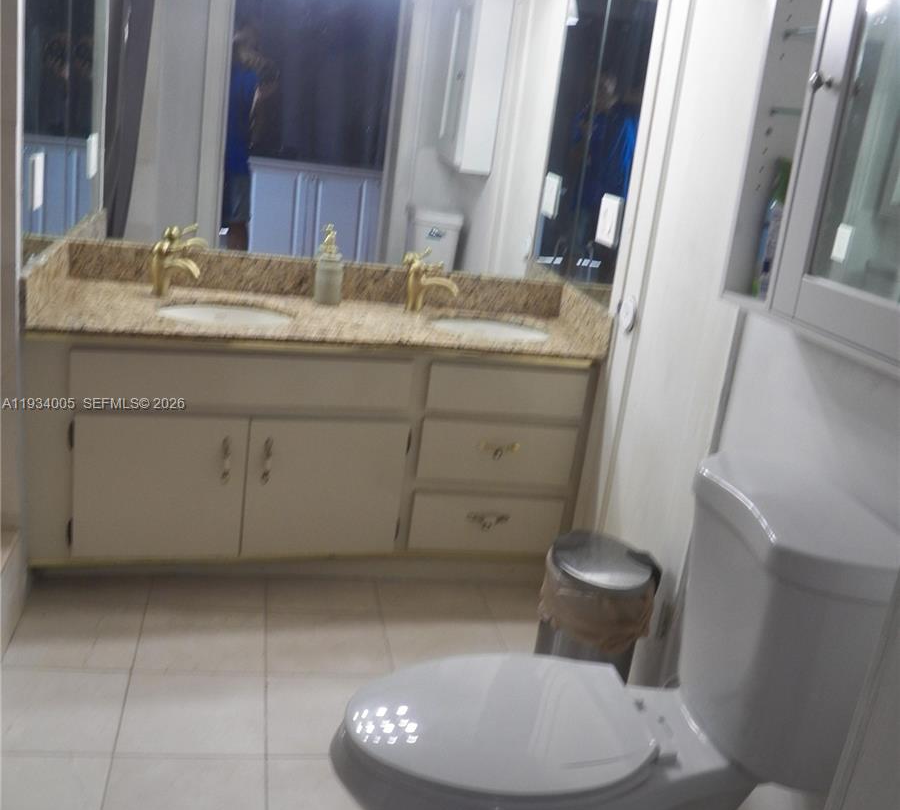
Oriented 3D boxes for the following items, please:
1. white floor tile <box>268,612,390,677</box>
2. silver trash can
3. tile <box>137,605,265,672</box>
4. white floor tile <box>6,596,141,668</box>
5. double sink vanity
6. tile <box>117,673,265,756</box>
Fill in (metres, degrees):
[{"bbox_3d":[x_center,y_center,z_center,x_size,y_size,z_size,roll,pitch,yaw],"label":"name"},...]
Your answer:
[{"bbox_3d":[-0.307,0.603,2.461,0.303,0.010,0.294,5,17,-12],"label":"white floor tile"},{"bbox_3d":[0.356,0.534,2.442,0.265,0.318,0.245,8,17,-2],"label":"silver trash can"},{"bbox_3d":[-0.606,0.579,2.396,0.303,0.010,0.294,5,17,-12],"label":"tile"},{"bbox_3d":[-0.904,0.555,2.331,0.303,0.010,0.294,5,17,-12],"label":"white floor tile"},{"bbox_3d":[-0.405,0.035,2.845,1.514,0.814,0.600,2,18,-19],"label":"double sink vanity"},{"bbox_3d":[-0.553,0.672,2.119,0.303,0.010,0.294,5,17,-12],"label":"tile"}]

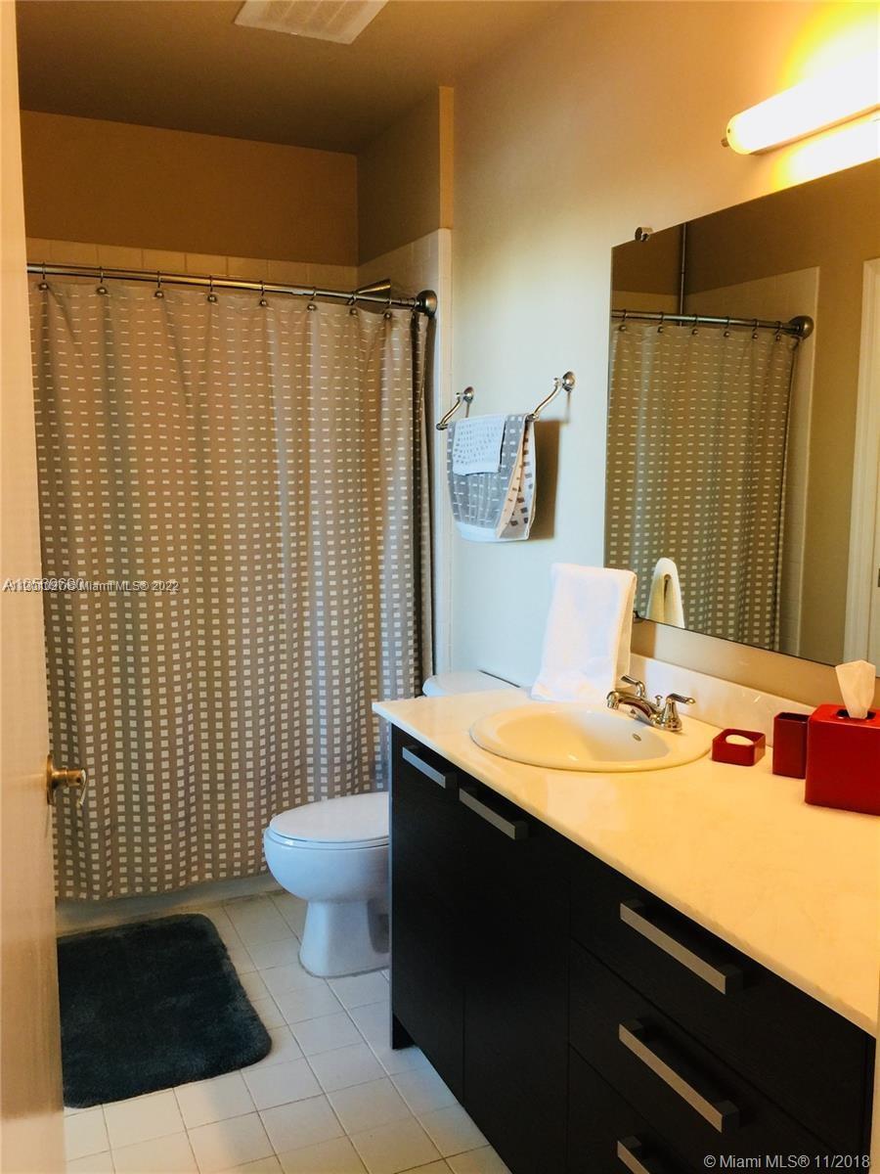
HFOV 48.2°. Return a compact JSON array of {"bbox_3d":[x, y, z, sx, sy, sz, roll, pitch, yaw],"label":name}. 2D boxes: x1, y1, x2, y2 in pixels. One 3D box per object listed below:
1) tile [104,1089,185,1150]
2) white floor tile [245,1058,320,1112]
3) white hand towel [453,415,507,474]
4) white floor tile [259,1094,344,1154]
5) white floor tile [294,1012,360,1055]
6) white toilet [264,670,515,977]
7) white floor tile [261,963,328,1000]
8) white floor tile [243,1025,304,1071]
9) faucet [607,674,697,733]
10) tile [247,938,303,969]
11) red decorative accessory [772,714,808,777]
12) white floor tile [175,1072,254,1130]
[{"bbox_3d":[-0.639,1.158,2.125,0.150,0.010,0.146,-3,8,-25],"label":"tile"},{"bbox_3d":[-0.360,1.142,2.252,0.150,0.010,0.146,-3,8,-25],"label":"white floor tile"},{"bbox_3d":[0.120,-0.406,2.825,0.045,0.164,0.319,-3,8,-25],"label":"white hand towel"},{"bbox_3d":[-0.297,1.160,2.118,0.150,0.010,0.146,-3,8,-25],"label":"white floor tile"},{"bbox_3d":[-0.282,1.120,2.455,0.150,0.010,0.150,-3,7,-24],"label":"white floor tile"},{"bbox_3d":[-0.142,0.684,2.874,0.757,0.755,0.445,-3,8,-25],"label":"white toilet"},{"bbox_3d":[-0.408,1.087,2.731,0.150,0.010,0.150,-3,7,-24],"label":"white floor tile"},{"bbox_3d":[-0.422,1.125,2.386,0.150,0.010,0.146,-3,8,-25],"label":"white floor tile"},{"bbox_3d":[0.416,0.249,2.069,0.165,0.080,0.250,-3,7,-24],"label":"faucet"},{"bbox_3d":[-0.471,1.070,2.869,0.150,0.010,0.150,-3,7,-24],"label":"tile"},{"bbox_3d":[0.652,0.289,1.798,0.065,0.104,0.063,5,9,30],"label":"red decorative accessory"},{"bbox_3d":[-0.500,1.149,2.191,0.150,0.010,0.150,-3,7,-24],"label":"white floor tile"}]

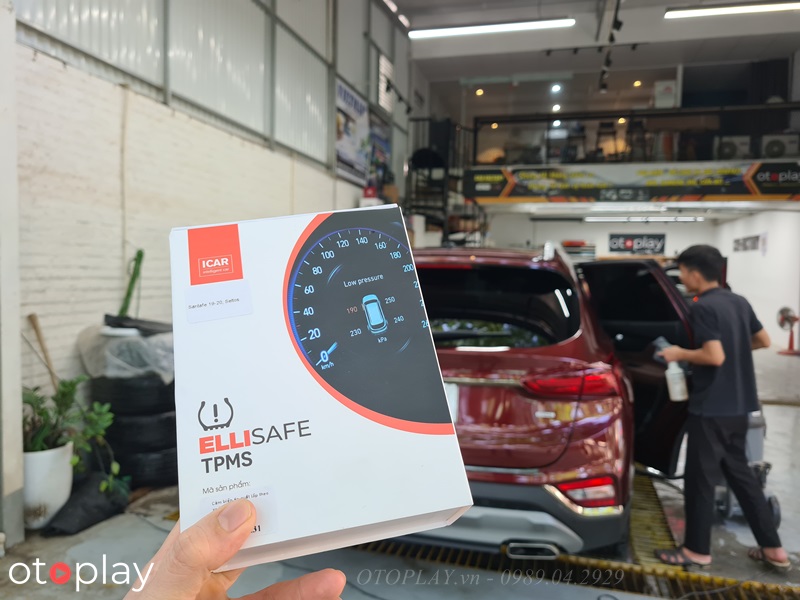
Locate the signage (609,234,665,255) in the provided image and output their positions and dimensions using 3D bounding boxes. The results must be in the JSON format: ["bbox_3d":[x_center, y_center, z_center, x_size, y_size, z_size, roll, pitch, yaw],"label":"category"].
[{"bbox_3d":[6.322,-1.501,16.001,1.380,0.500,0.030,2,2,15],"label":"signage"}]

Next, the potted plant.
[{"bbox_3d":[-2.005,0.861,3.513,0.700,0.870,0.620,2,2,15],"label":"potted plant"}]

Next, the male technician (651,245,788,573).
[{"bbox_3d":[1.662,0.545,3.121,0.500,1.670,0.560,-1,3,-38],"label":"male technician"}]

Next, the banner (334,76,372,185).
[{"bbox_3d":[-0.759,-2.687,9.910,0.030,1.440,1.540,2,2,15],"label":"banner"}]

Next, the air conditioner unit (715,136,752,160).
[{"bbox_3d":[6.786,-3.060,12.325,0.680,0.550,0.280,2,2,15],"label":"air conditioner unit"}]

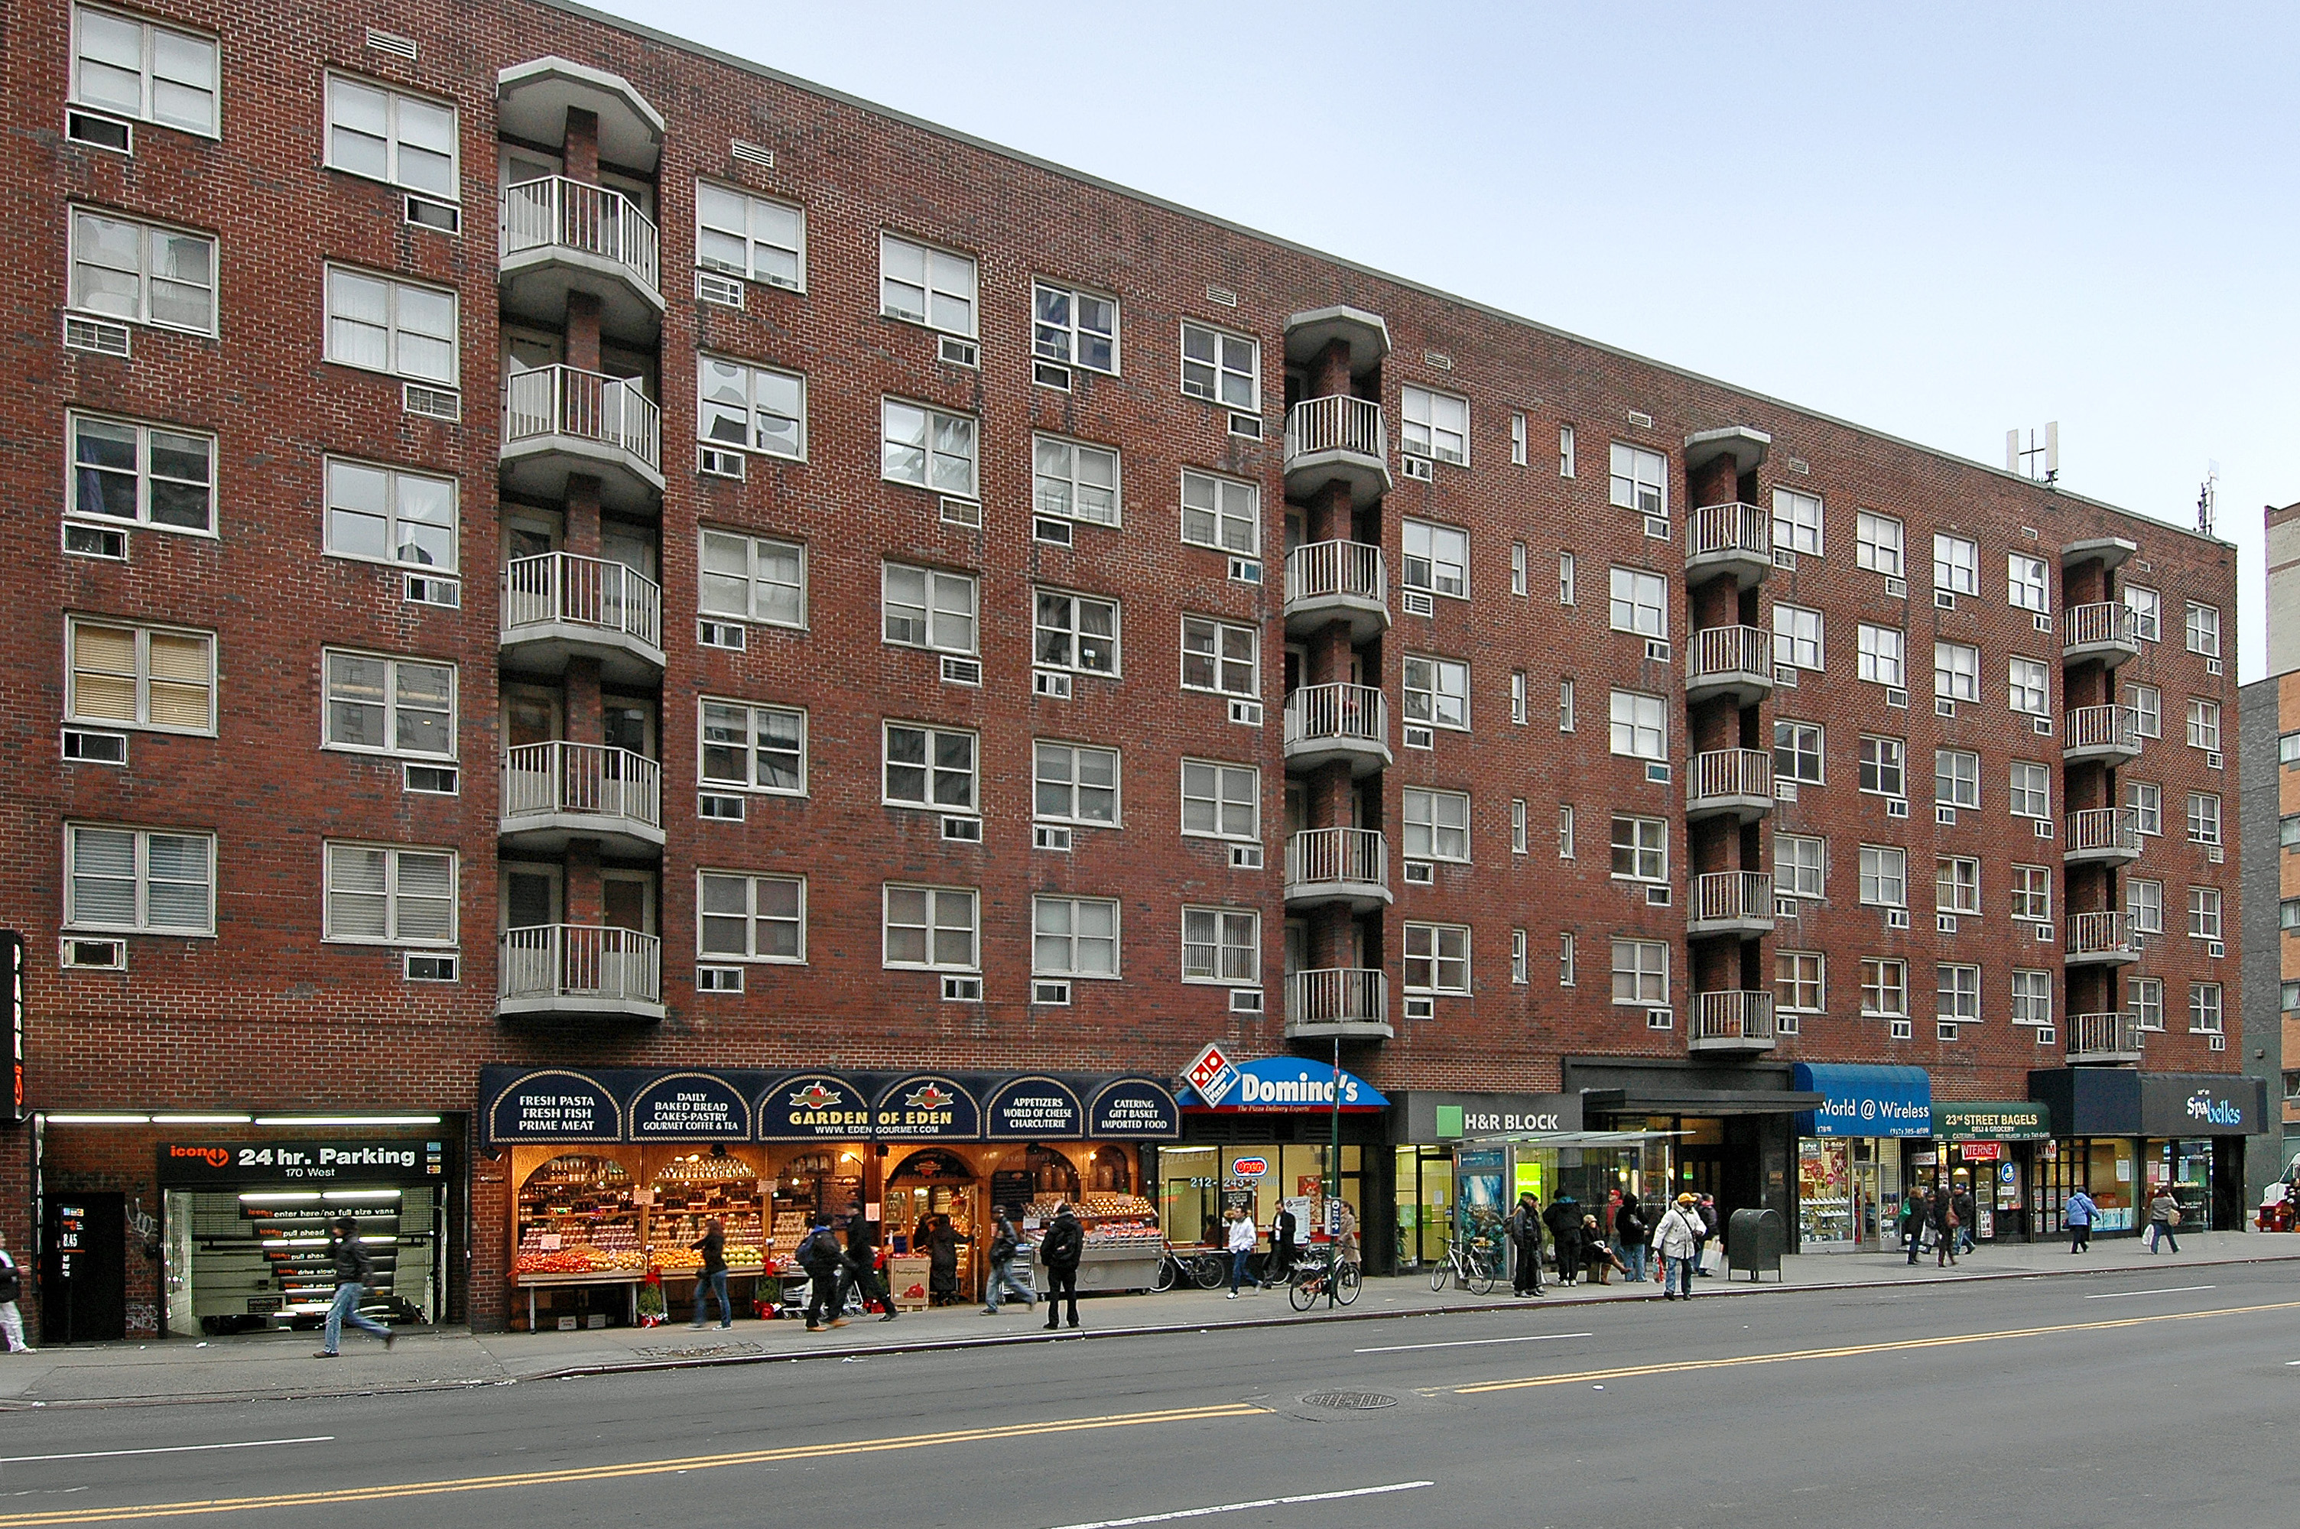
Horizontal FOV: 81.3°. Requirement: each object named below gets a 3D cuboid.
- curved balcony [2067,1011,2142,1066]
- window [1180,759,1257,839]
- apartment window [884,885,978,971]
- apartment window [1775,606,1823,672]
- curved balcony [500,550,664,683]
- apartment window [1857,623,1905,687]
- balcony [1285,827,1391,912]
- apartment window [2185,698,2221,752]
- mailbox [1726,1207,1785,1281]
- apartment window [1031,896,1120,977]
[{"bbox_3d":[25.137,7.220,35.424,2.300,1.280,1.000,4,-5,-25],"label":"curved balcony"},{"bbox_3d":[1.295,0.686,24.576,1.660,1.310,0.150,2,-6,-25],"label":"window"},{"bbox_3d":[-3.742,2.804,22.988,1.666,1.420,0.150,1,-3,-25],"label":"apartment window"},{"bbox_3d":[15.058,-2.922,31.138,1.654,1.427,0.150,3,-7,-25],"label":"apartment window"},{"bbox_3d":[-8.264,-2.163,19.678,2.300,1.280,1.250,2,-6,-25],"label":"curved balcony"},{"bbox_3d":[17.583,-2.607,32.251,1.660,1.310,0.150,2,-6,-25],"label":"apartment window"},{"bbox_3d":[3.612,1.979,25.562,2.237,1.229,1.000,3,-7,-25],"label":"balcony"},{"bbox_3d":[30.636,-1.150,39.001,1.660,1.410,0.150,4,-6,-25],"label":"apartment window"},{"bbox_3d":[11.928,9.465,26.400,0.700,1.420,0.740,4,-5,-25],"label":"mailbox"},{"bbox_3d":[-1.275,3.012,23.410,1.650,1.370,0.150,2,-6,-25],"label":"apartment window"}]

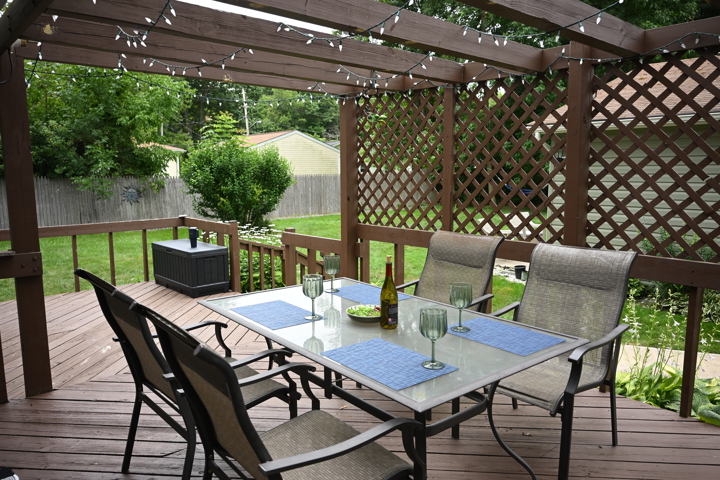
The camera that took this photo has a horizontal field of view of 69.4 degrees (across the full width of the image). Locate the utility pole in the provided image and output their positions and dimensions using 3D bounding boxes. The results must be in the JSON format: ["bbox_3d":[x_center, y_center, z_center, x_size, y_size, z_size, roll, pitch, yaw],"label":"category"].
[{"bbox_3d":[-10.720,-9.530,50.030,0.280,10.000,0.280,0,7,0],"label":"utility pole"}]

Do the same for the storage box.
[{"bbox_3d":[-2.064,0.328,6.313,0.455,0.525,1.065,-7,10,-43],"label":"storage box"}]

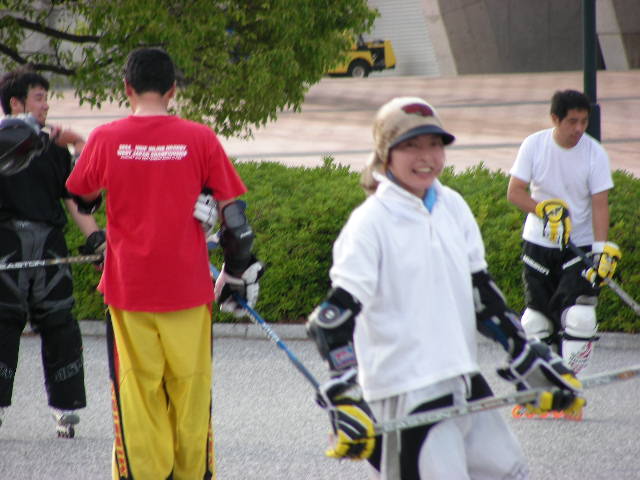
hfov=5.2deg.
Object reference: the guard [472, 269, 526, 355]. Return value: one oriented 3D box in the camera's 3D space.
[{"bbox_3d":[0.496,0.197,19.400,0.150,0.270,0.140,-30,-8,42],"label":"guard"}]

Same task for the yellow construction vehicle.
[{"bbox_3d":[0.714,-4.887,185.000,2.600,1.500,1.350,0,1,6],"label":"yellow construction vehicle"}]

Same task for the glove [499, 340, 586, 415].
[{"bbox_3d":[0.605,0.379,19.200,0.270,0.150,0.160,34,41,6],"label":"glove"}]

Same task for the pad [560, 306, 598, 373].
[{"bbox_3d":[1.302,0.501,35.400,0.180,0.360,0.170,0,1,-6],"label":"pad"}]

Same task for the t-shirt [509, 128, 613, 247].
[{"bbox_3d":[1.215,-0.265,35.500,0.530,0.600,0.280,0,1,-6],"label":"t-shirt"}]

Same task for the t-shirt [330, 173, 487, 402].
[{"bbox_3d":[0.247,0.128,19.400,0.460,0.630,0.300,-1,1,-27],"label":"t-shirt"}]

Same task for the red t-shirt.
[{"bbox_3d":[-0.566,-0.092,24.300,0.620,0.690,0.320,0,1,5],"label":"red t-shirt"}]

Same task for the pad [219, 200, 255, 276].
[{"bbox_3d":[-0.289,-0.005,24.300,0.125,0.265,0.140,-6,0,-11],"label":"pad"}]

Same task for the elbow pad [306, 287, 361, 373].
[{"bbox_3d":[0.037,0.246,19.300,0.150,0.240,0.140,-1,2,-41],"label":"elbow pad"}]

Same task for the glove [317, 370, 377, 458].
[{"bbox_3d":[0.072,0.476,19.150,0.165,0.255,0.150,-12,-3,17],"label":"glove"}]

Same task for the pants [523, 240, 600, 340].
[{"bbox_3d":[1.215,0.245,35.500,0.390,0.530,0.280,0,1,-9],"label":"pants"}]

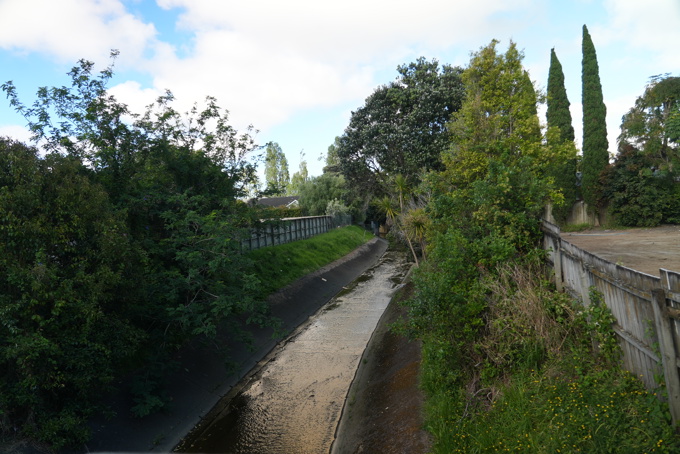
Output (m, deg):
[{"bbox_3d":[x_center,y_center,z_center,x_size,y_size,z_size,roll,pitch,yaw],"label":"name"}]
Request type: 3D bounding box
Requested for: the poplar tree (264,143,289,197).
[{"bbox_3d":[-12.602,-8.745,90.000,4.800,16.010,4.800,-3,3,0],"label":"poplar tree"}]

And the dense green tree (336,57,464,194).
[{"bbox_3d":[5.237,-6.528,38.000,11.800,15.480,10.500,-3,3,0],"label":"dense green tree"}]

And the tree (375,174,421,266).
[{"bbox_3d":[4.128,-0.522,32.000,3.200,6.350,3.000,-3,3,0],"label":"tree"}]

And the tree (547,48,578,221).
[{"bbox_3d":[16.436,-6.607,33.500,2.200,13.130,2.100,-3,3,0],"label":"tree"}]

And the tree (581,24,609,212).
[{"bbox_3d":[16.555,-6.513,29.500,1.900,13.290,1.900,-3,3,0],"label":"tree"}]

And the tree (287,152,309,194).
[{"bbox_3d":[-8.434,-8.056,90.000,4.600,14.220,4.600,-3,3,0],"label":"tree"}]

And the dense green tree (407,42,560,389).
[{"bbox_3d":[3.569,-0.991,11.200,3.800,7.210,4.000,-3,3,0],"label":"dense green tree"}]

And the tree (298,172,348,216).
[{"bbox_3d":[-2.037,-3.173,56.000,6.300,7.100,6.000,-3,3,0],"label":"tree"}]

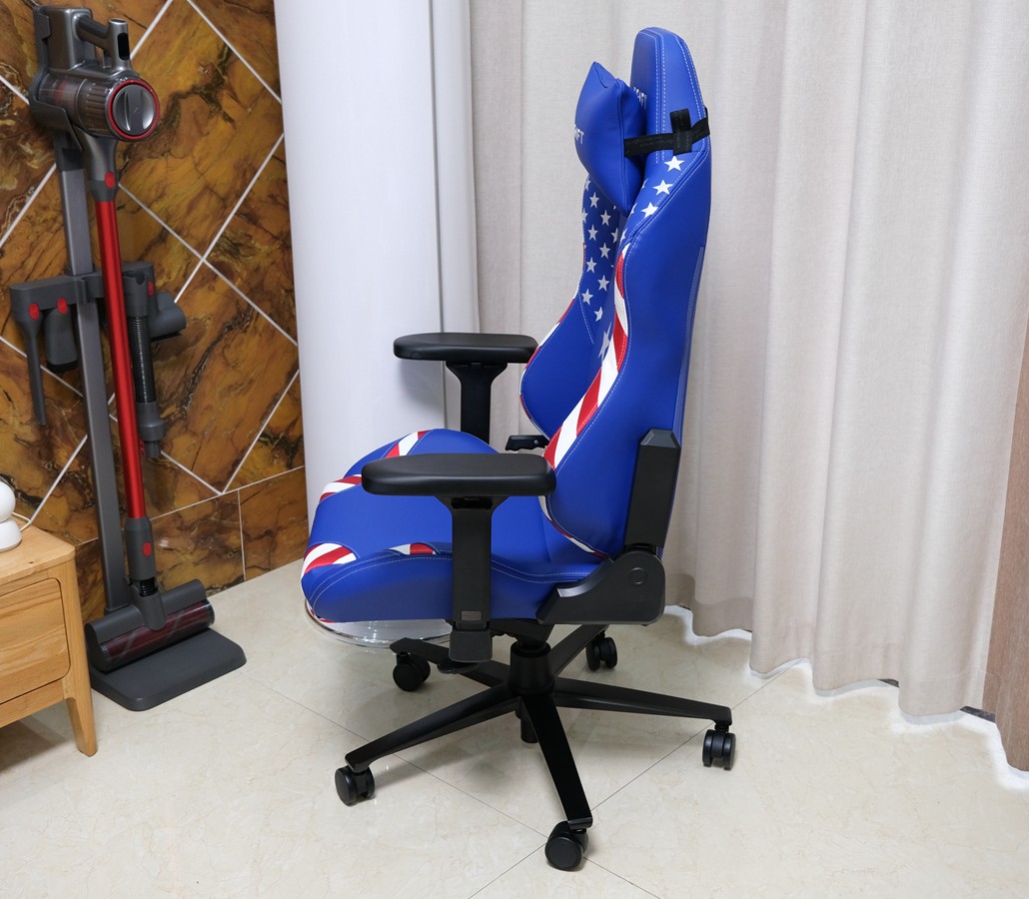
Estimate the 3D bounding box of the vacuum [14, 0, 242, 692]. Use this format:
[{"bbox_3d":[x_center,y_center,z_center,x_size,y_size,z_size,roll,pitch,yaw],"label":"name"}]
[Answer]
[{"bbox_3d":[-0.729,-0.159,2.342,0.280,1.270,0.350,16,25,39],"label":"vacuum"}]

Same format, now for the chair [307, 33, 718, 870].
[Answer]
[{"bbox_3d":[0.021,-0.035,2.024,0.740,1.230,0.770,-1,19,-2],"label":"chair"}]

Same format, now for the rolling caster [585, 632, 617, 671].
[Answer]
[{"bbox_3d":[0.180,0.410,2.501,0.053,0.072,0.064,-5,20,-12],"label":"rolling caster"}]

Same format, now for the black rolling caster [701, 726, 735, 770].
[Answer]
[{"bbox_3d":[0.359,0.524,2.167,0.053,0.072,0.064,6,20,18],"label":"black rolling caster"}]

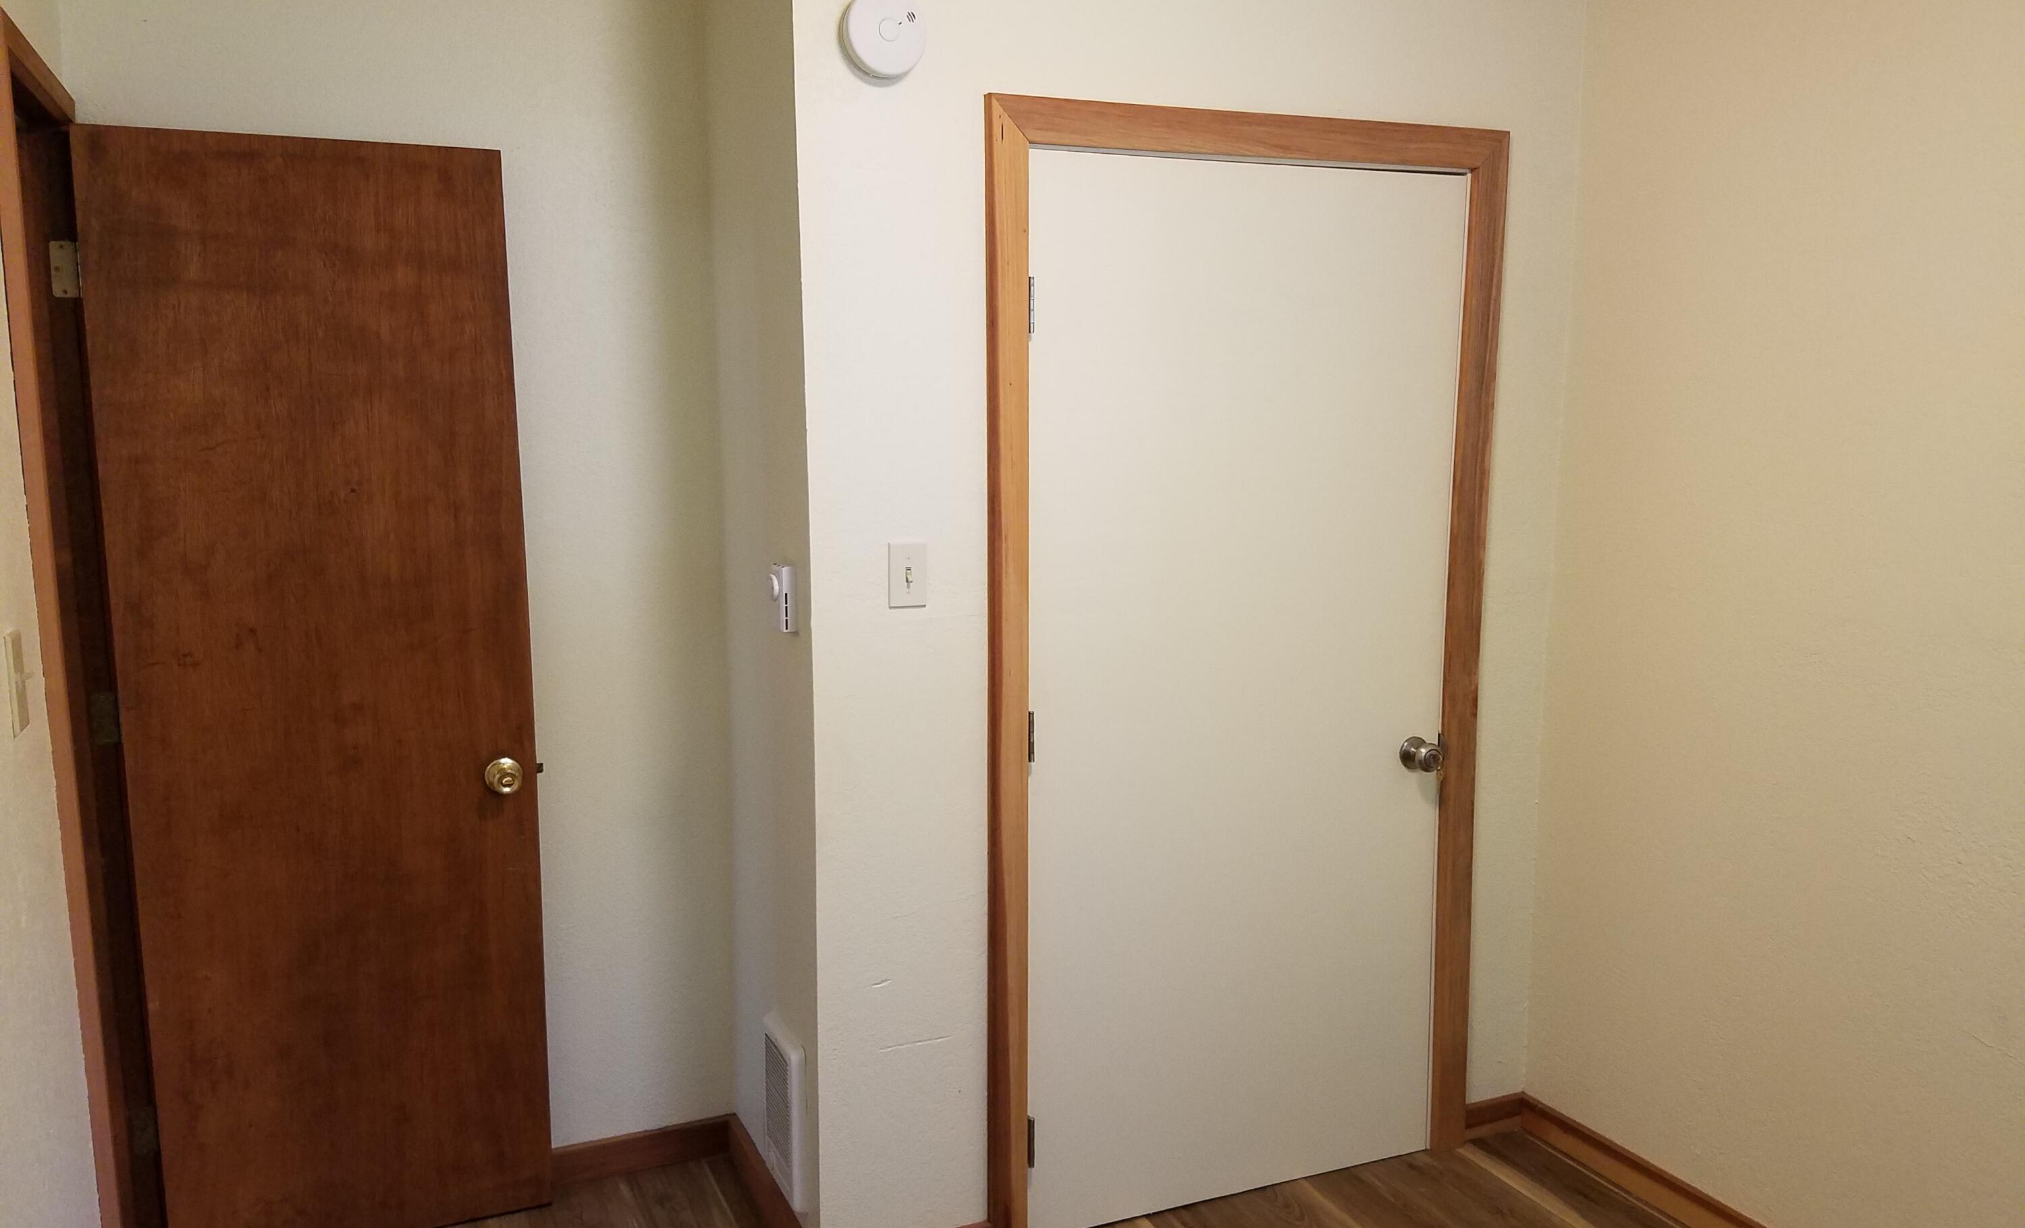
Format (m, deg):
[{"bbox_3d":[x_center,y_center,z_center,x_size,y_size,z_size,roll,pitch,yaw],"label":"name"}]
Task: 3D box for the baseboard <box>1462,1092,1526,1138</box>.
[{"bbox_3d":[1.062,1.111,3.358,0.168,0.073,0.016,-4,9,-24],"label":"baseboard"}]

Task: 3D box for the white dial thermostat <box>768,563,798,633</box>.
[{"bbox_3d":[-0.406,-0.029,2.667,0.038,0.115,0.070,-4,9,-24],"label":"white dial thermostat"}]

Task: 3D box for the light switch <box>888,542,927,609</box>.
[{"bbox_3d":[-0.177,-0.064,2.619,0.070,0.115,0.016,-4,9,-24],"label":"light switch"}]

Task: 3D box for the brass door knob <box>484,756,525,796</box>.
[{"bbox_3d":[-0.956,0.310,2.861,0.067,0.067,0.058,-3,9,-21],"label":"brass door knob"}]

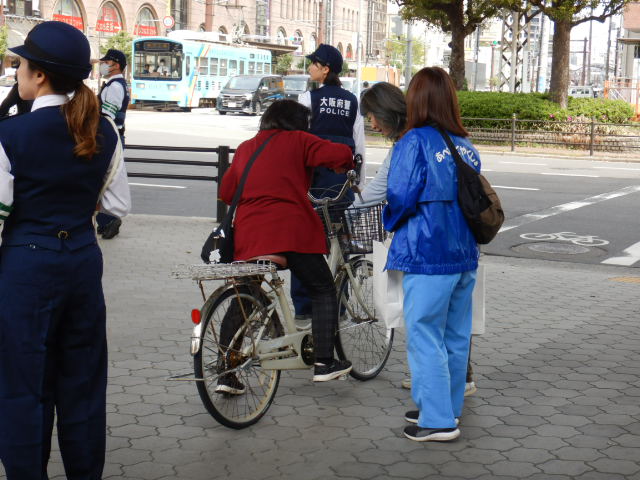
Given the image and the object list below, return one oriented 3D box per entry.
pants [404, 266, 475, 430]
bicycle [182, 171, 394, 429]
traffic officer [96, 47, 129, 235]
[{"bbox_3d":[0.519,0.432,5.430,0.330,0.780,0.360,7,9,32],"label":"pants"},{"bbox_3d":[-0.069,0.239,5.755,0.560,1.080,1.770,7,9,30],"label":"bicycle"},{"bbox_3d":[-1.892,-0.884,11.350,0.420,1.720,0.500,2,7,-3],"label":"traffic officer"}]

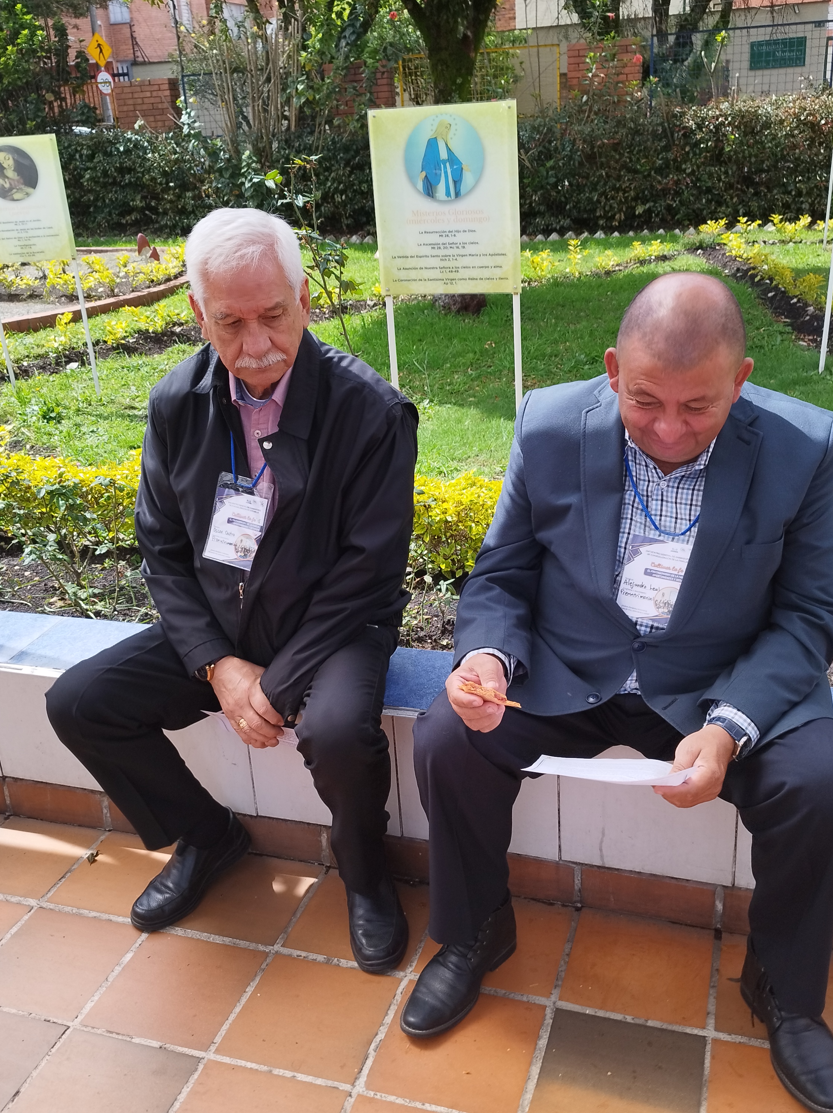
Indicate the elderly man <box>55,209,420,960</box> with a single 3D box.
[{"bbox_3d":[-0.294,0.038,1.882,0.660,1.272,0.532,6,23,23],"label":"elderly man"}]

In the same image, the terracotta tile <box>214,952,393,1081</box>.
[{"bbox_3d":[-0.173,0.777,1.736,0.240,0.015,0.232,4,22,17],"label":"terracotta tile"}]

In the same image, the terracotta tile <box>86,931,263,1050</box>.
[{"bbox_3d":[-0.417,0.762,1.813,0.240,0.015,0.232,4,22,17],"label":"terracotta tile"}]

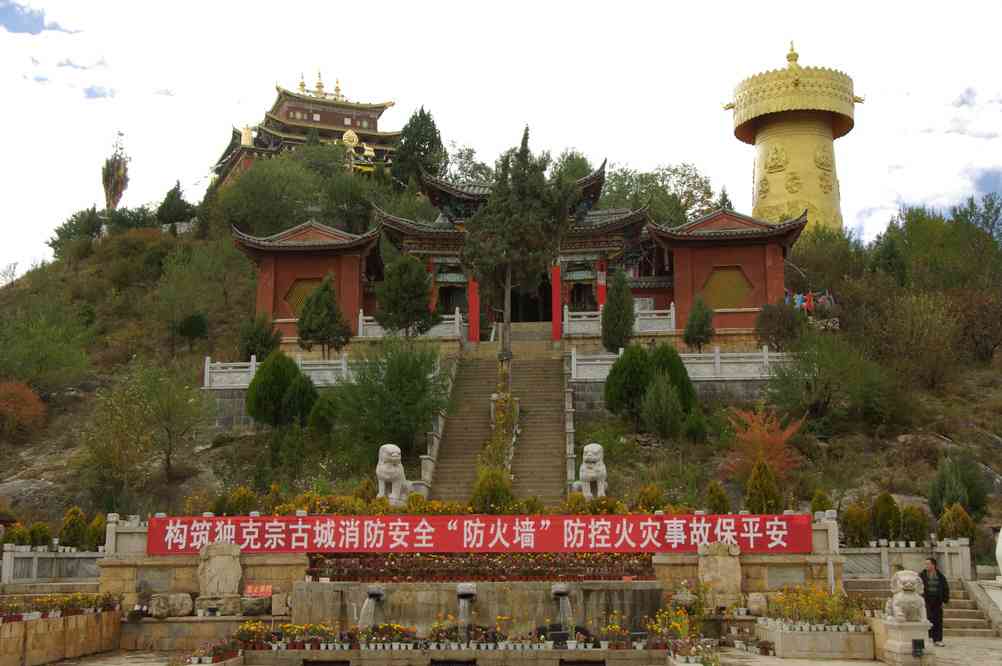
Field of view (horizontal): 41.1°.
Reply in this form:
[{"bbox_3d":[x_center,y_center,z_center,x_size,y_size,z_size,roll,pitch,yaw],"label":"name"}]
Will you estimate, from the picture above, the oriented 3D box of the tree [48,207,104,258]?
[{"bbox_3d":[-25.444,-6.024,80.000,3.400,3.300,3.200,-1,-10,3],"label":"tree"}]

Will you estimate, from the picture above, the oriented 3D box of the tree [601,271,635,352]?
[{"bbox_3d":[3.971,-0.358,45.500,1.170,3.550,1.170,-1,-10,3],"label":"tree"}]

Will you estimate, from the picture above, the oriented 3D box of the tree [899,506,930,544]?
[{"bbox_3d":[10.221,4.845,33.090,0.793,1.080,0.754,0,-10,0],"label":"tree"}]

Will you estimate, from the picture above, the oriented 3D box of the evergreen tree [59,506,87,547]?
[{"bbox_3d":[-10.472,4.829,32.892,0.715,1.097,0.679,0,-10,0],"label":"evergreen tree"}]

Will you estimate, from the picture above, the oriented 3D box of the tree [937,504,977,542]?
[{"bbox_3d":[10.341,4.415,30.300,0.908,1.124,0.908,-4,-10,19],"label":"tree"}]

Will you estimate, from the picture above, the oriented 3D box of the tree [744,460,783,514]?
[{"bbox_3d":[6.058,3.658,30.800,0.877,1.423,0.877,-2,-10,11],"label":"tree"}]

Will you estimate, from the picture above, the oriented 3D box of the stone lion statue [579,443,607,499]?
[{"bbox_3d":[2.549,3.858,37.179,0.780,1.600,1.050,-1,-10,4],"label":"stone lion statue"}]

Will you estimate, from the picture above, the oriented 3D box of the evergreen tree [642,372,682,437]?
[{"bbox_3d":[4.709,2.134,39.364,1.239,1.956,1.177,0,-10,0],"label":"evergreen tree"}]

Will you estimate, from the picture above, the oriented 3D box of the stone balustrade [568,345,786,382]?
[{"bbox_3d":[5.686,0.983,43.000,7.000,1.150,0.300,-1,-10,3],"label":"stone balustrade"}]

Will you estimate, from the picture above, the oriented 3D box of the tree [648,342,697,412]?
[{"bbox_3d":[5.142,1.436,40.495,1.578,2.325,1.499,0,-10,0],"label":"tree"}]

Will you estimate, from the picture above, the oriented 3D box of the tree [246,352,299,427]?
[{"bbox_3d":[-7.674,1.910,45.123,1.785,2.656,1.785,0,-10,0],"label":"tree"}]

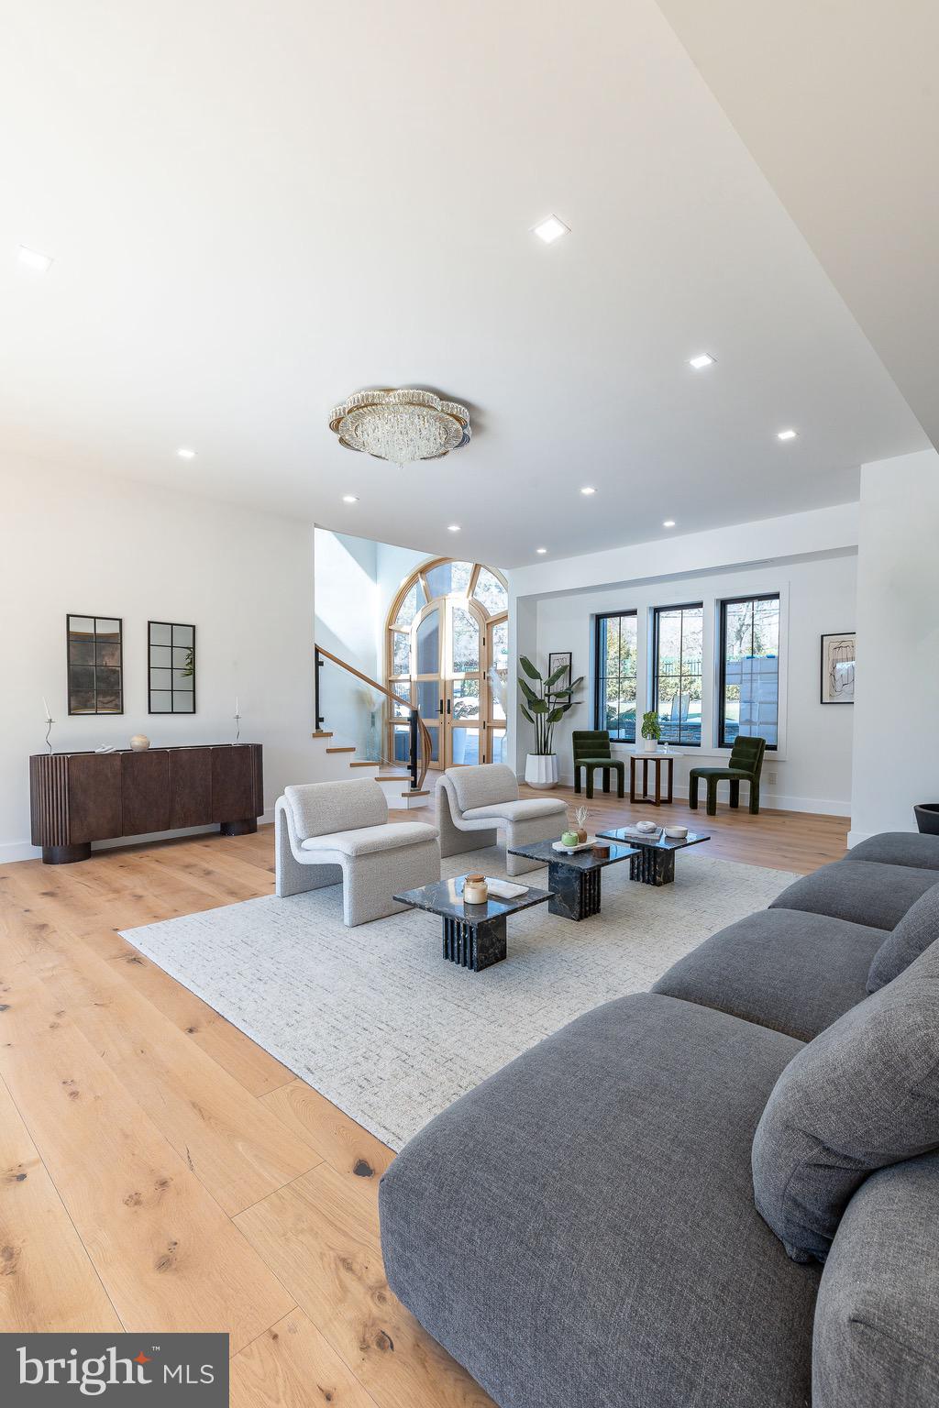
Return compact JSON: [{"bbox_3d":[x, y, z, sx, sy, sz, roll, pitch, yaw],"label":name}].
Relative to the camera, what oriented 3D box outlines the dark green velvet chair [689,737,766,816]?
[{"bbox_3d":[2.859,0.770,6.915,0.600,0.810,0.500,0,1,-10],"label":"dark green velvet chair"}]

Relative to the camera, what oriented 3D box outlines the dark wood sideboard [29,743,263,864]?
[{"bbox_3d":[-2.624,0.801,5.318,1.830,0.800,0.410,-1,2,-44],"label":"dark wood sideboard"}]

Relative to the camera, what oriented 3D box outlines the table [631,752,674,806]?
[{"bbox_3d":[2.138,0.880,7.333,0.510,0.560,0.510,0,1,44],"label":"table"}]

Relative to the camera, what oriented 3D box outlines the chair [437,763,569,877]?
[{"bbox_3d":[0.275,0.863,4.893,0.690,0.700,0.770,-1,2,-44],"label":"chair"}]

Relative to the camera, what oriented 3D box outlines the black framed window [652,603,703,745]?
[{"bbox_3d":[2.494,-0.332,7.476,0.100,1.690,0.680,-1,2,-44],"label":"black framed window"}]

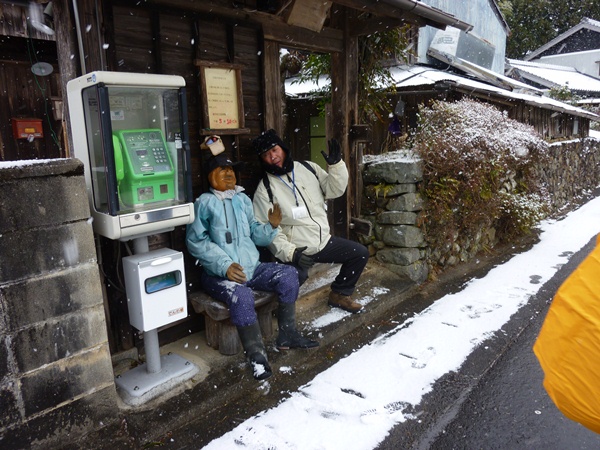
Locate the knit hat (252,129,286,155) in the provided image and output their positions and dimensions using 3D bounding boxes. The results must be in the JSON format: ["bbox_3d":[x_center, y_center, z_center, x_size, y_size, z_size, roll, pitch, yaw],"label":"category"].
[{"bbox_3d":[-0.197,-0.540,2.800,0.200,0.170,0.220,-20,12,-11],"label":"knit hat"}]

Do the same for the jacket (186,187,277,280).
[{"bbox_3d":[-0.417,0.050,2.693,0.420,0.550,0.490,10,17,43],"label":"jacket"}]

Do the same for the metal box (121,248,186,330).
[{"bbox_3d":[-0.744,0.329,2.254,0.153,0.354,0.245,10,17,43],"label":"metal box"}]

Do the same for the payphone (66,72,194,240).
[{"bbox_3d":[-0.826,-0.351,2.163,0.370,0.725,0.409,10,17,43],"label":"payphone"}]

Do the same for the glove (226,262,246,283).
[{"bbox_3d":[-0.366,0.278,2.487,0.100,0.080,0.170,-12,16,-39],"label":"glove"}]

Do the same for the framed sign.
[{"bbox_3d":[-0.513,-0.843,2.928,0.045,0.440,0.380,10,17,43],"label":"framed sign"}]

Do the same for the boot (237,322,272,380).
[{"bbox_3d":[-0.285,0.729,2.612,0.125,0.300,0.290,-6,13,-18],"label":"boot"}]

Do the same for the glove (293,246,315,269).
[{"bbox_3d":[0.023,0.222,2.830,0.170,0.110,0.110,3,13,23],"label":"glove"}]

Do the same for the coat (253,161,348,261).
[{"bbox_3d":[0.000,-0.092,2.970,0.570,0.640,0.380,-10,15,-34],"label":"coat"}]

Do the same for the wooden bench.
[{"bbox_3d":[-0.436,0.601,2.892,0.370,0.340,0.490,10,17,43],"label":"wooden bench"}]

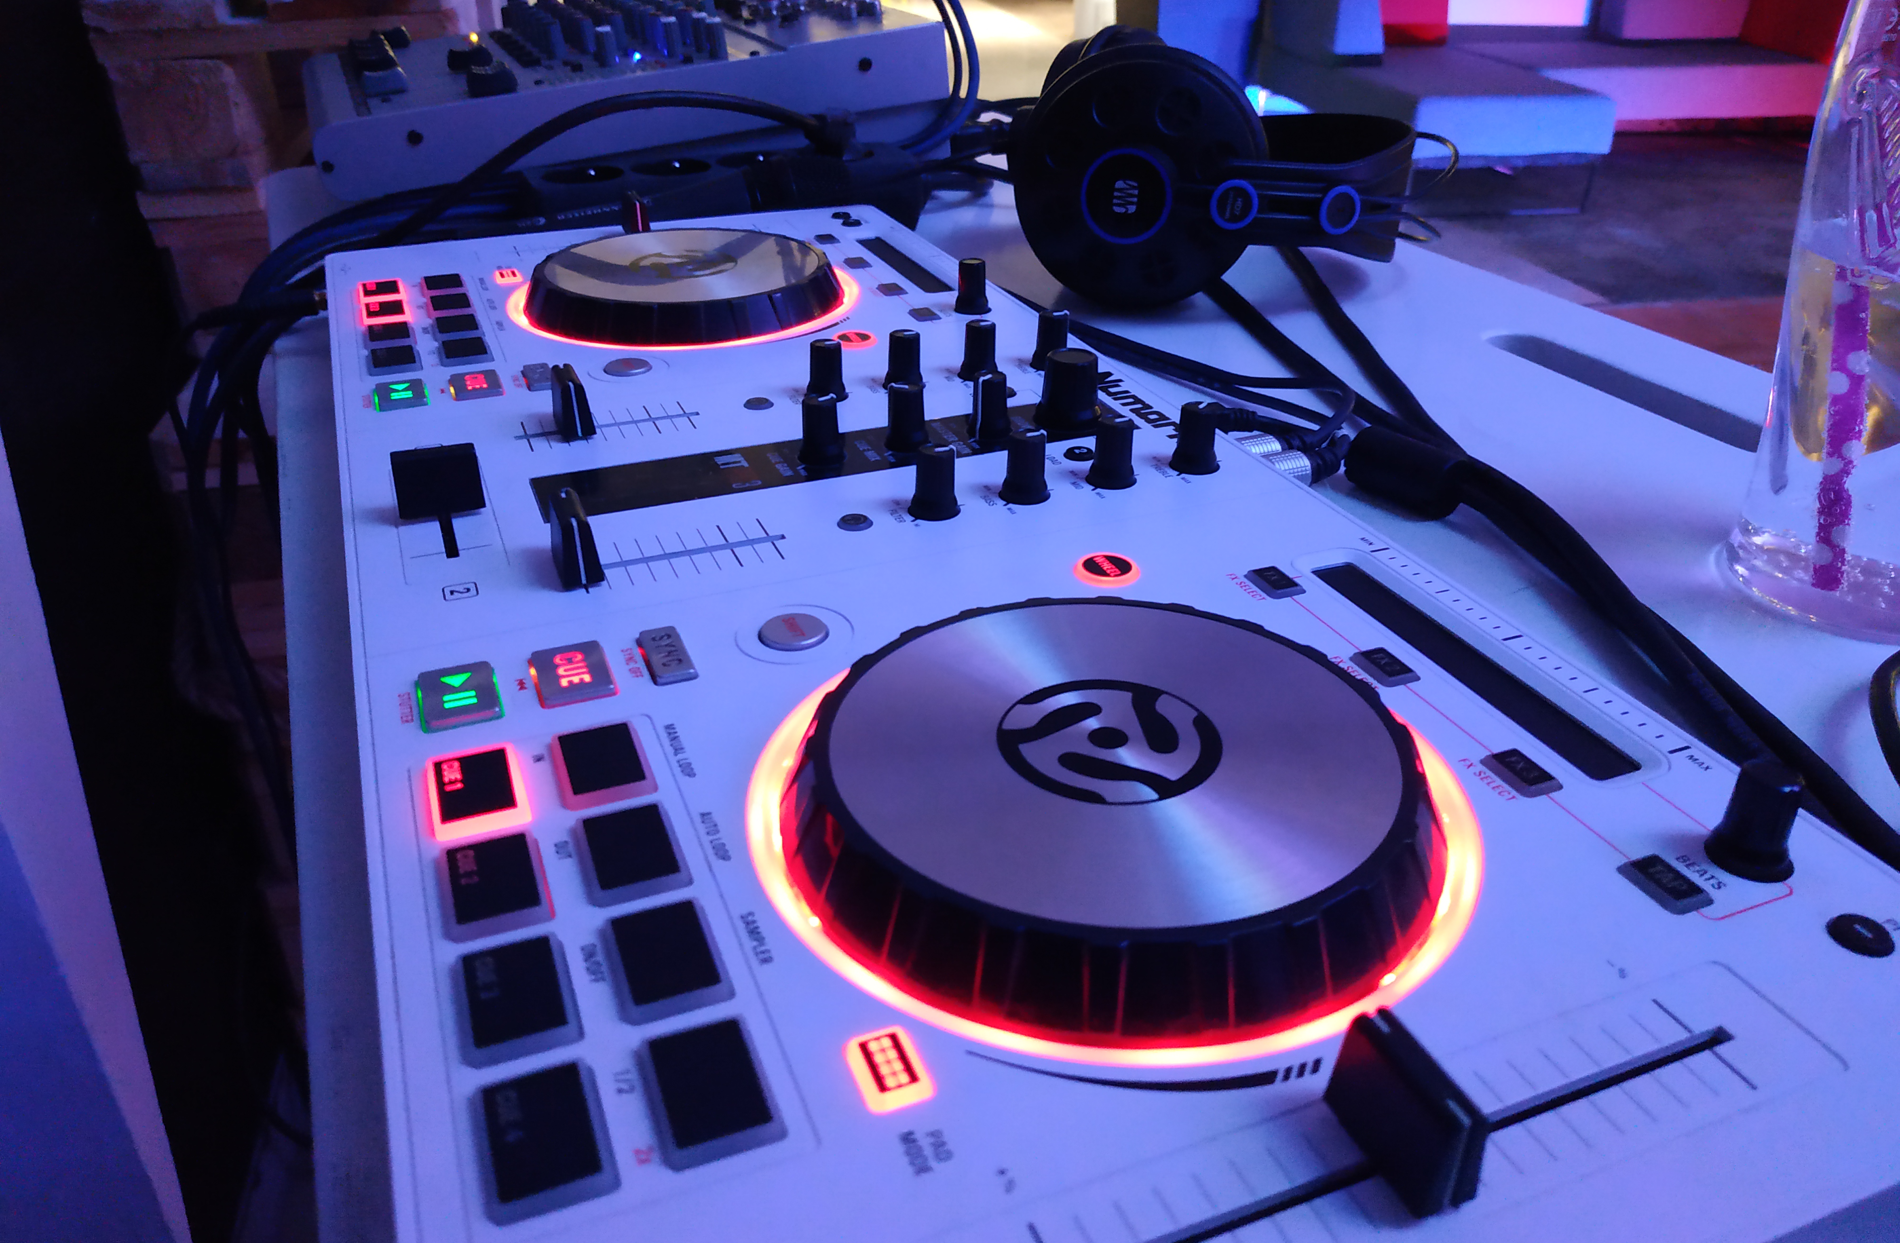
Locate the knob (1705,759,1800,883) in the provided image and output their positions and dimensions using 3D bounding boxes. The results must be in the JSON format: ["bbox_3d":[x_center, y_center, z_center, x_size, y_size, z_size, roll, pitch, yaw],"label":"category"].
[{"bbox_3d":[0.132,0.032,0.214,0.013,0.016,0.013,-12,33,-20],"label":"knob"}]

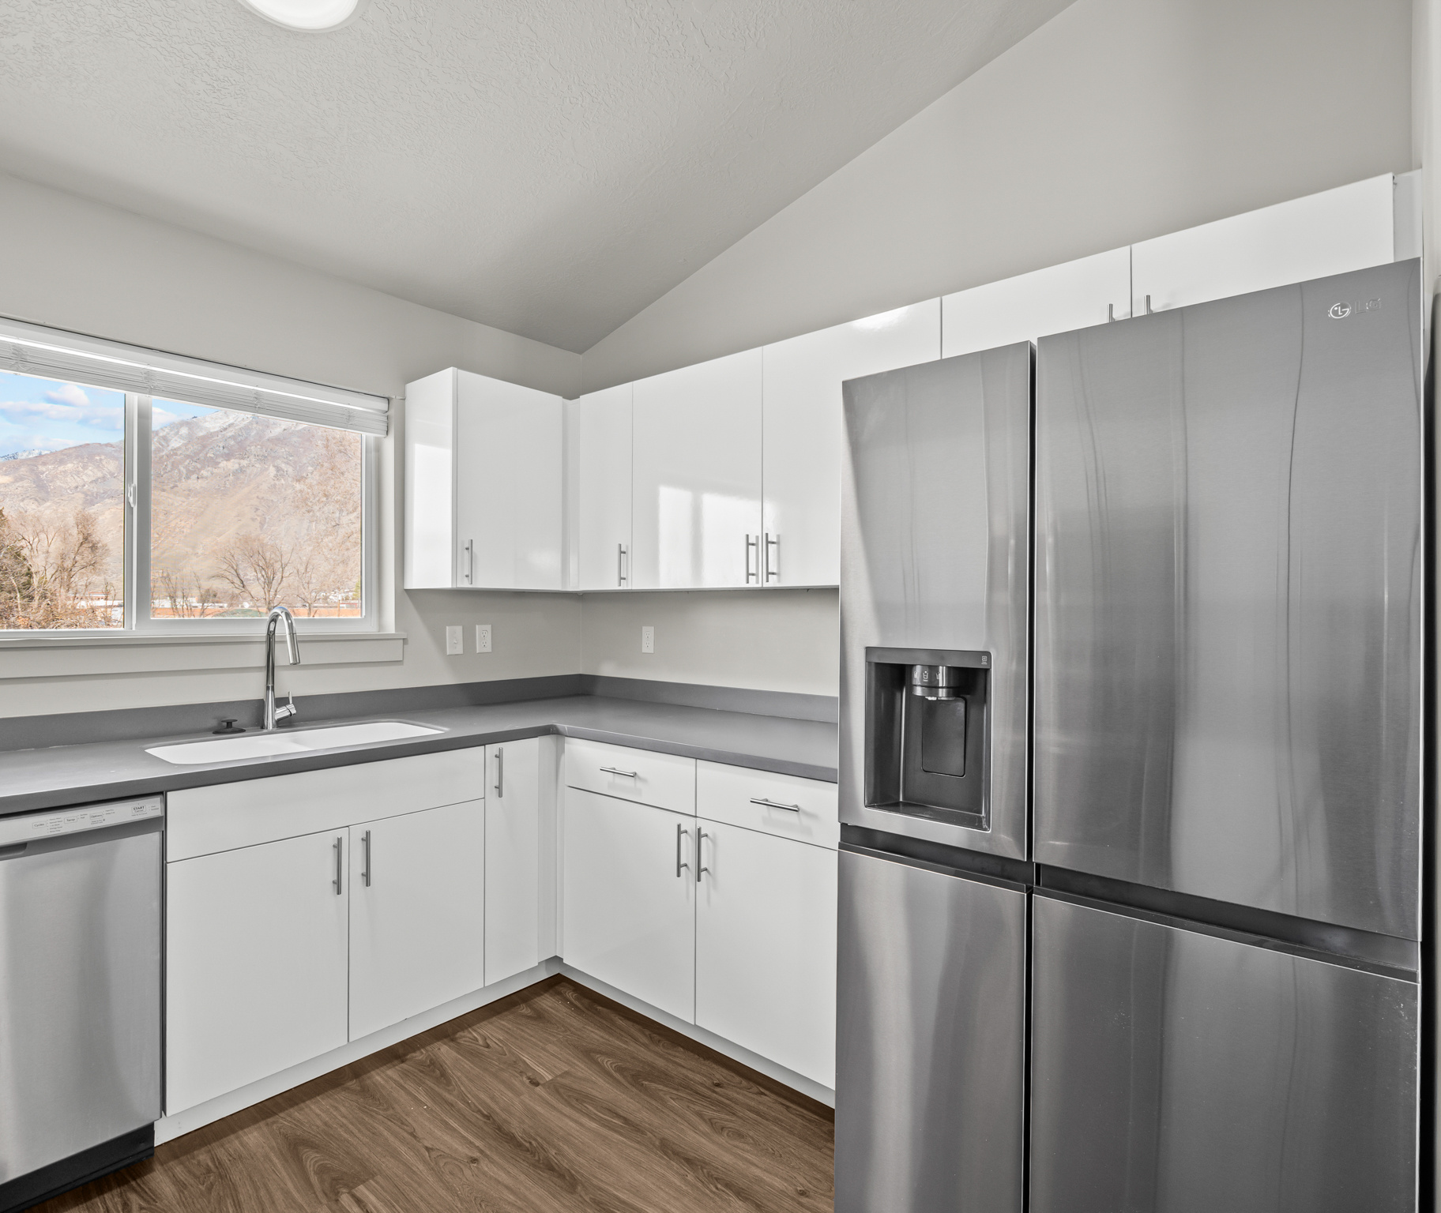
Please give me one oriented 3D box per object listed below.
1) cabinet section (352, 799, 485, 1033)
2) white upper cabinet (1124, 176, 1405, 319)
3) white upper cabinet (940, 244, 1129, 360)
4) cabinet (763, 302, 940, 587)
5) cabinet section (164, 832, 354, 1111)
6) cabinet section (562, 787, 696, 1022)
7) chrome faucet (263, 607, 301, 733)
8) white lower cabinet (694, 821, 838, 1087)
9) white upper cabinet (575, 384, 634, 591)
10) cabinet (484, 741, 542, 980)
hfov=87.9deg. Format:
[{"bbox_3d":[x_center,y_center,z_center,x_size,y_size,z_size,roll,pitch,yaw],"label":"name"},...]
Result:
[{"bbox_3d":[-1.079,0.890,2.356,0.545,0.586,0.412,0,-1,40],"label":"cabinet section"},{"bbox_3d":[1.231,-0.680,1.712,0.452,0.305,0.333,0,-1,40],"label":"white upper cabinet"},{"bbox_3d":[0.882,-0.680,2.004,0.458,0.305,0.333,0,-1,40],"label":"white upper cabinet"},{"bbox_3d":[0.475,-0.447,2.342,0.599,0.773,0.333,0,-1,40],"label":"cabinet"},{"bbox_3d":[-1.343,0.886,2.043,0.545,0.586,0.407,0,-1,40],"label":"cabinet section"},{"bbox_3d":[-0.119,0.897,2.519,0.591,0.586,0.545,0,-1,40],"label":"cabinet section"},{"bbox_3d":[-1.359,0.197,2.374,0.248,0.390,0.111,0,-1,40],"label":"chrome faucet"},{"bbox_3d":[0.358,0.914,2.209,0.602,0.598,0.619,0,-1,40],"label":"white lower cabinet"},{"bbox_3d":[-0.344,-0.447,3.027,0.326,0.773,0.333,0,-1,40],"label":"white upper cabinet"},{"bbox_3d":[-0.919,0.825,2.662,0.619,0.764,0.217,0,-1,40],"label":"cabinet"}]

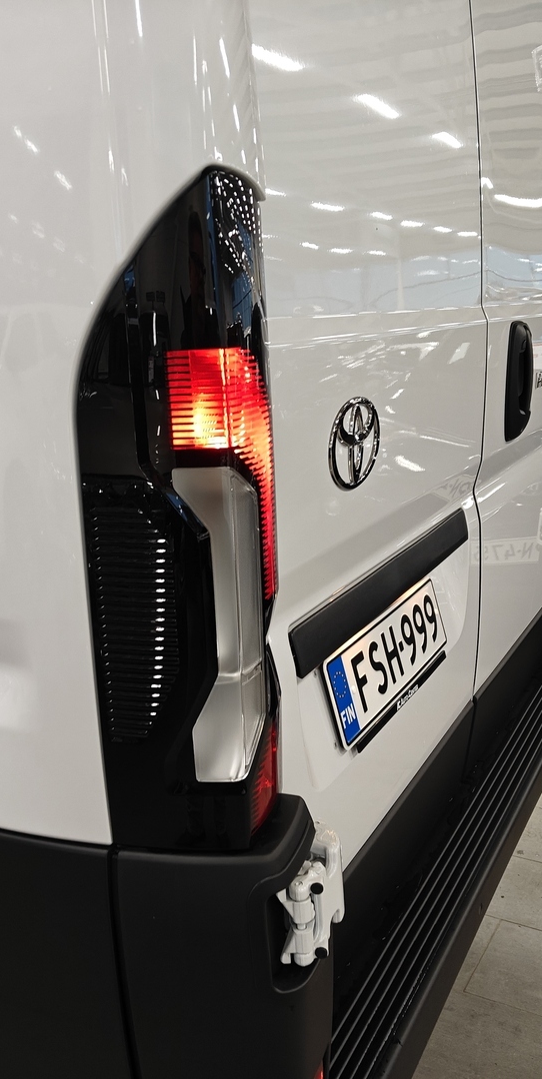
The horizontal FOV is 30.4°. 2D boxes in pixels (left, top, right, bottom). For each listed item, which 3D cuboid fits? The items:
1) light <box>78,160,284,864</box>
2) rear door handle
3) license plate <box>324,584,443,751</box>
[{"bbox_3d":[-0.066,-0.005,0.924,0.138,0.625,0.170,5,15,26],"label":"light"},{"bbox_3d":[0.477,-0.303,1.890,0.050,0.220,0.140,5,15,26],"label":"rear door handle"},{"bbox_3d":[0.172,0.163,1.450,0.015,0.118,0.442,-11,8,29],"label":"license plate"}]

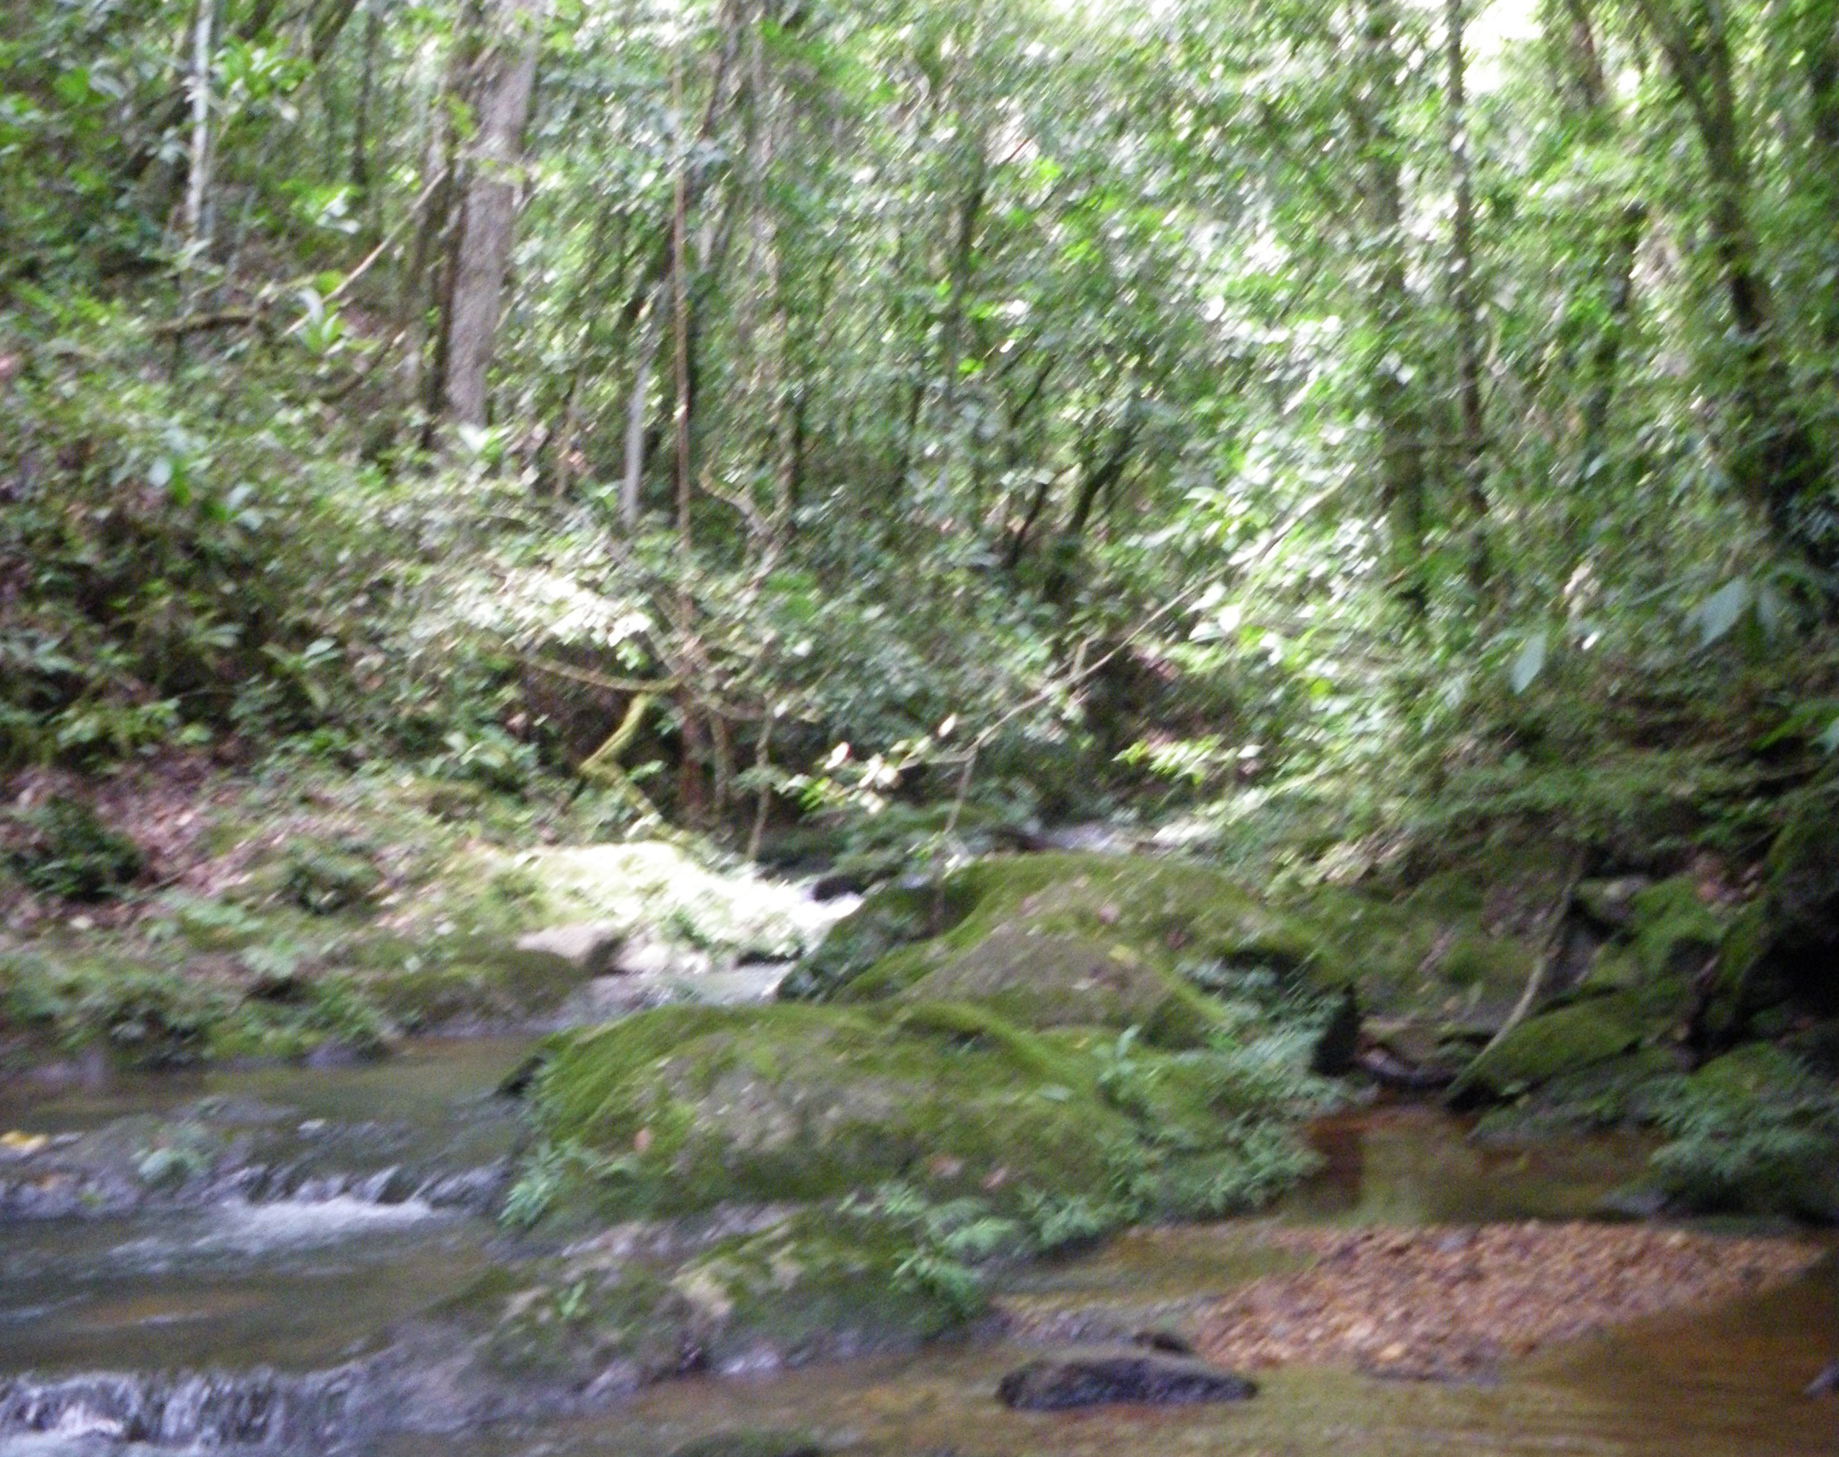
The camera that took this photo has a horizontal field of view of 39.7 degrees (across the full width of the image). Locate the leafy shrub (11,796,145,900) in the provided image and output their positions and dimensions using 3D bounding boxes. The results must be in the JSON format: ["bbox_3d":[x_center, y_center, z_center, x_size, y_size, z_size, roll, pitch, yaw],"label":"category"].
[{"bbox_3d":[-3.700,0.550,11.200,0.580,0.450,0.520,0,0,0],"label":"leafy shrub"}]

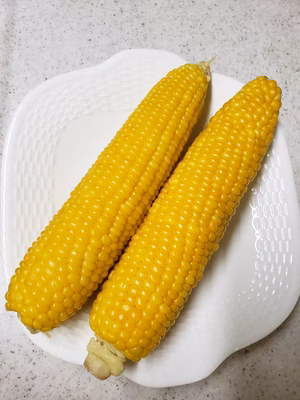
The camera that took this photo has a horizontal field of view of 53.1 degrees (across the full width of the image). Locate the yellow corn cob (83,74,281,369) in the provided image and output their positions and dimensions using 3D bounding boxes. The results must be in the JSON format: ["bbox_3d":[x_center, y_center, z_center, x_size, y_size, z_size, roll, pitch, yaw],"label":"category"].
[{"bbox_3d":[0.032,0.005,0.196,0.048,0.048,0.225,30,76,8],"label":"yellow corn cob"}]

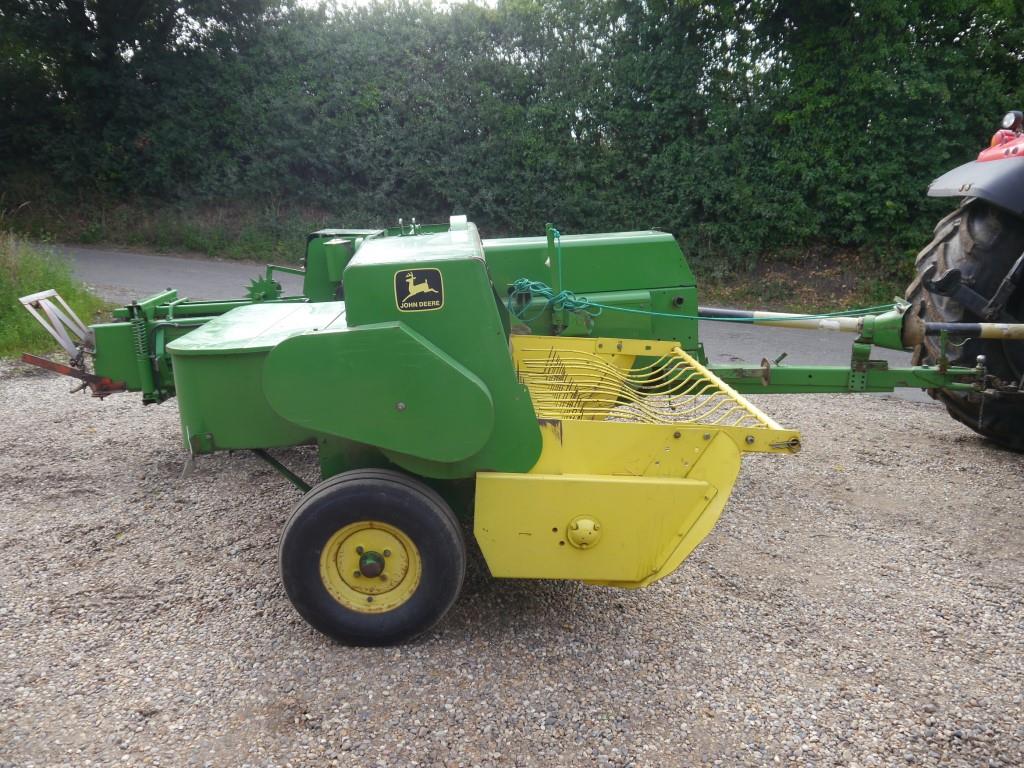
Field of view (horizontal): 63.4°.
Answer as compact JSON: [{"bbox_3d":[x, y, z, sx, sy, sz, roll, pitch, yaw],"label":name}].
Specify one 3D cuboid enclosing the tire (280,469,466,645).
[{"bbox_3d":[-0.527,0.664,3.152,0.700,0.695,0.220,-2,14,-1],"label":"tire"}]

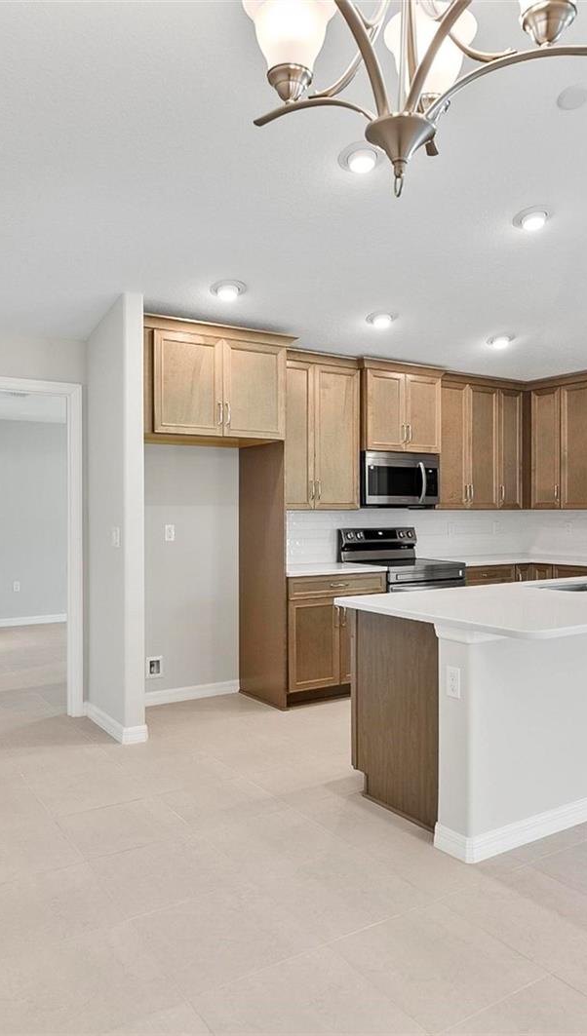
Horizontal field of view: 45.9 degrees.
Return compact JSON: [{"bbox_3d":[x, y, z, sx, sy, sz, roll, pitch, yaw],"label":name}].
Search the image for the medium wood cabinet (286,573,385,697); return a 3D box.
[{"bbox_3d":[0.171,0.833,5.079,0.865,0.878,0.610,0,0,-32],"label":"medium wood cabinet"}]

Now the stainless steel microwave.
[{"bbox_3d":[0.753,-0.284,5.541,0.763,0.433,0.426,0,0,-32],"label":"stainless steel microwave"}]

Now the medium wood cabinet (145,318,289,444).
[{"bbox_3d":[-0.614,-0.844,4.571,1.060,0.670,0.635,0,0,-32],"label":"medium wood cabinet"}]

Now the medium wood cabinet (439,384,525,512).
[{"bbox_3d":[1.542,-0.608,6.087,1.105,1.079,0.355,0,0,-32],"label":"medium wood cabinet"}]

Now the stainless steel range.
[{"bbox_3d":[0.853,0.681,5.450,0.775,1.188,0.654,0,0,-32],"label":"stainless steel range"}]

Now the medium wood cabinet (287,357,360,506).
[{"bbox_3d":[0.069,-0.612,5.156,0.801,1.098,0.355,0,0,-32],"label":"medium wood cabinet"}]

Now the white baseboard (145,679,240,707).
[{"bbox_3d":[-0.791,1.234,4.813,0.963,0.087,0.015,0,0,-32],"label":"white baseboard"}]

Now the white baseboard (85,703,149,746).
[{"bbox_3d":[-1.075,1.234,4.211,0.143,0.089,0.695,0,0,-32],"label":"white baseboard"}]

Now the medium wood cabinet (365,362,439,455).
[{"bbox_3d":[0.756,-0.840,5.549,0.778,0.654,0.426,0,0,-32],"label":"medium wood cabinet"}]

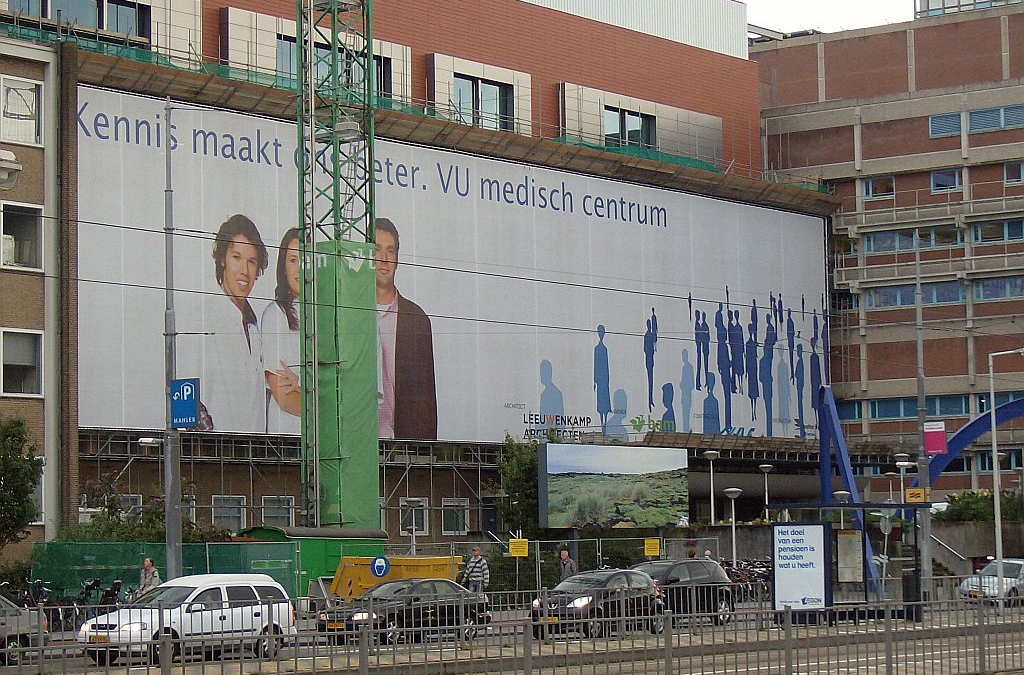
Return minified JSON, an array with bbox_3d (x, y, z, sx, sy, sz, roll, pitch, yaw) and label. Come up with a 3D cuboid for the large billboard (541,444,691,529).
[{"bbox_3d":[3.737,5.392,90.321,0.450,3.000,8.800,-5,-6,38],"label":"large billboard"}]

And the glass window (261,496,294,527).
[{"bbox_3d":[-7.723,5.917,83.137,0.150,1.300,1.580,-5,-6,38],"label":"glass window"}]

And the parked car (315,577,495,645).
[{"bbox_3d":[-2.373,5.978,55.303,1.740,1.430,4.450,-5,-6,37],"label":"parked car"}]

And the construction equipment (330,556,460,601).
[{"bbox_3d":[-3.654,7.791,80.036,4.200,1.580,1.900,-1,-5,0],"label":"construction equipment"}]

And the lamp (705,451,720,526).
[{"bbox_3d":[7.221,5.660,90.832,0.580,3.100,0.580,-1,-5,0],"label":"lamp"}]

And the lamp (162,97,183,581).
[{"bbox_3d":[-6.793,0.642,50.124,0.320,11.040,0.320,-1,-5,0],"label":"lamp"}]

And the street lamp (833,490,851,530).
[{"bbox_3d":[10.738,6.745,81.708,0.600,3.470,0.600,-1,-5,0],"label":"street lamp"}]

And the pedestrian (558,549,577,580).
[{"bbox_3d":[1.458,6.387,65.192,0.520,1.750,0.380,-5,-6,37],"label":"pedestrian"}]

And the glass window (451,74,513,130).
[{"bbox_3d":[-1.418,-11.298,122.694,0.220,2.550,4.500,-5,-6,37],"label":"glass window"}]

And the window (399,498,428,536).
[{"bbox_3d":[-3.445,6.344,88.630,0.150,1.330,1.550,-5,-6,38],"label":"window"}]

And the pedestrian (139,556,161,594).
[{"bbox_3d":[-7.894,5.668,54.729,0.520,1.740,0.400,-5,-6,37],"label":"pedestrian"}]

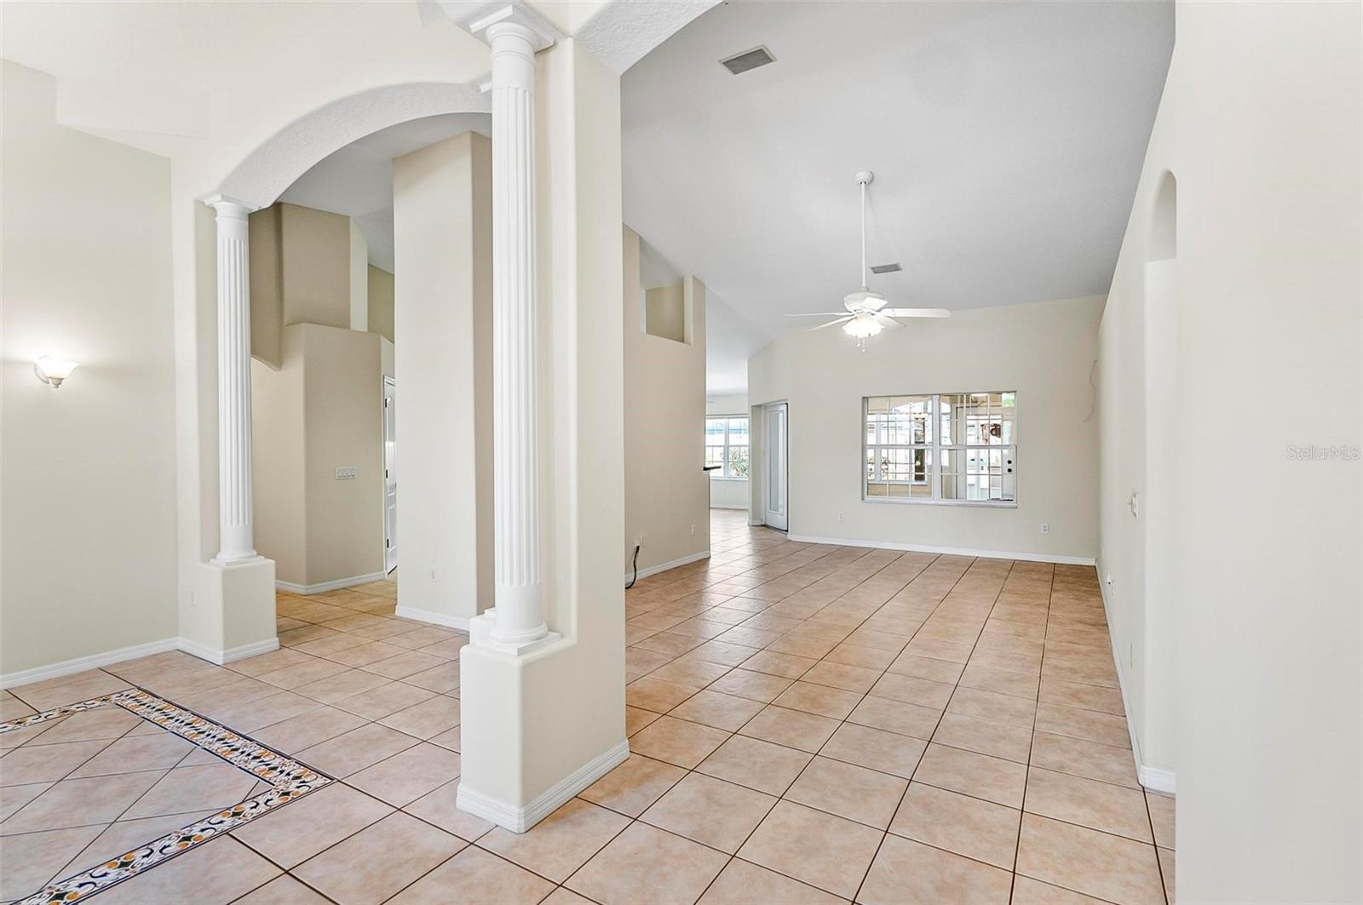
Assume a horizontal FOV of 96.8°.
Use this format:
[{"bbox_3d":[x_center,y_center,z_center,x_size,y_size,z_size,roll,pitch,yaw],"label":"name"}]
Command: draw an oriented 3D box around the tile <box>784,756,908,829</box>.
[{"bbox_3d":[0.679,1.380,2.469,0.400,0.012,0.400,0,1,31],"label":"tile"}]

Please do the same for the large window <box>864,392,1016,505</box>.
[{"bbox_3d":[3.277,-0.039,7.796,1.881,1.400,0.100,0,1,31],"label":"large window"}]

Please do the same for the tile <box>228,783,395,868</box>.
[{"bbox_3d":[-1.375,1.394,2.276,0.400,0.012,0.400,0,1,31],"label":"tile"}]

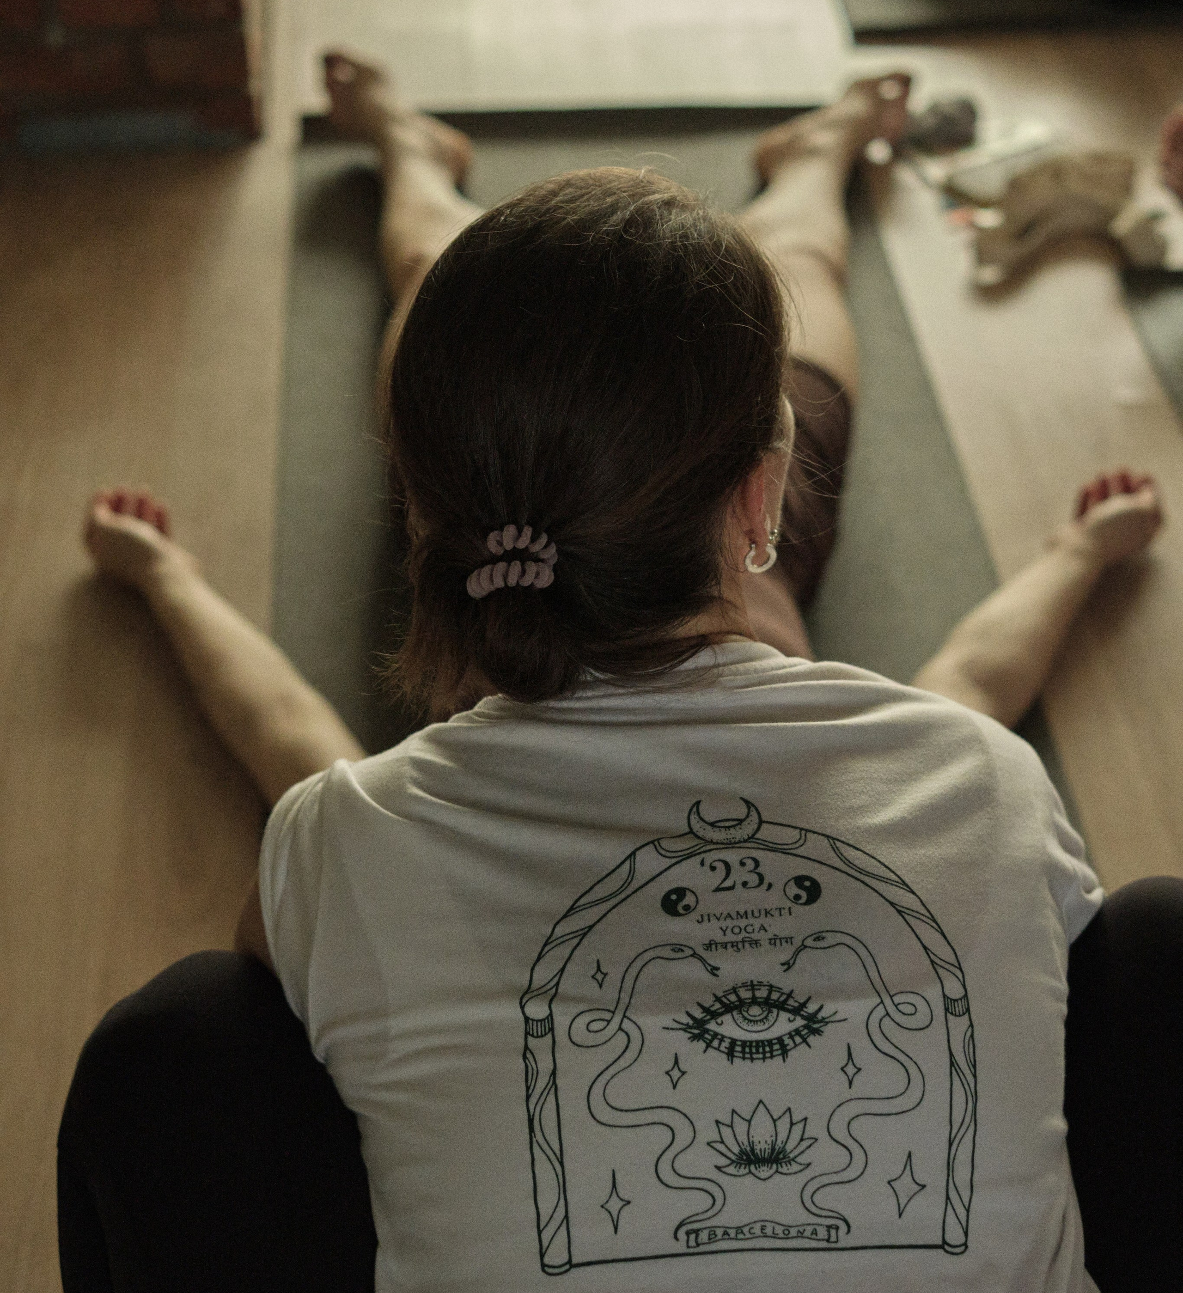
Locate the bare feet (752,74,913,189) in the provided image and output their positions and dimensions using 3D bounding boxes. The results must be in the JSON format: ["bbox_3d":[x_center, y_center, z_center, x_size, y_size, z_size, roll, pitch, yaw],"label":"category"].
[{"bbox_3d":[0.276,-0.585,2.942,0.090,0.095,0.220,28,45,33],"label":"bare feet"}]

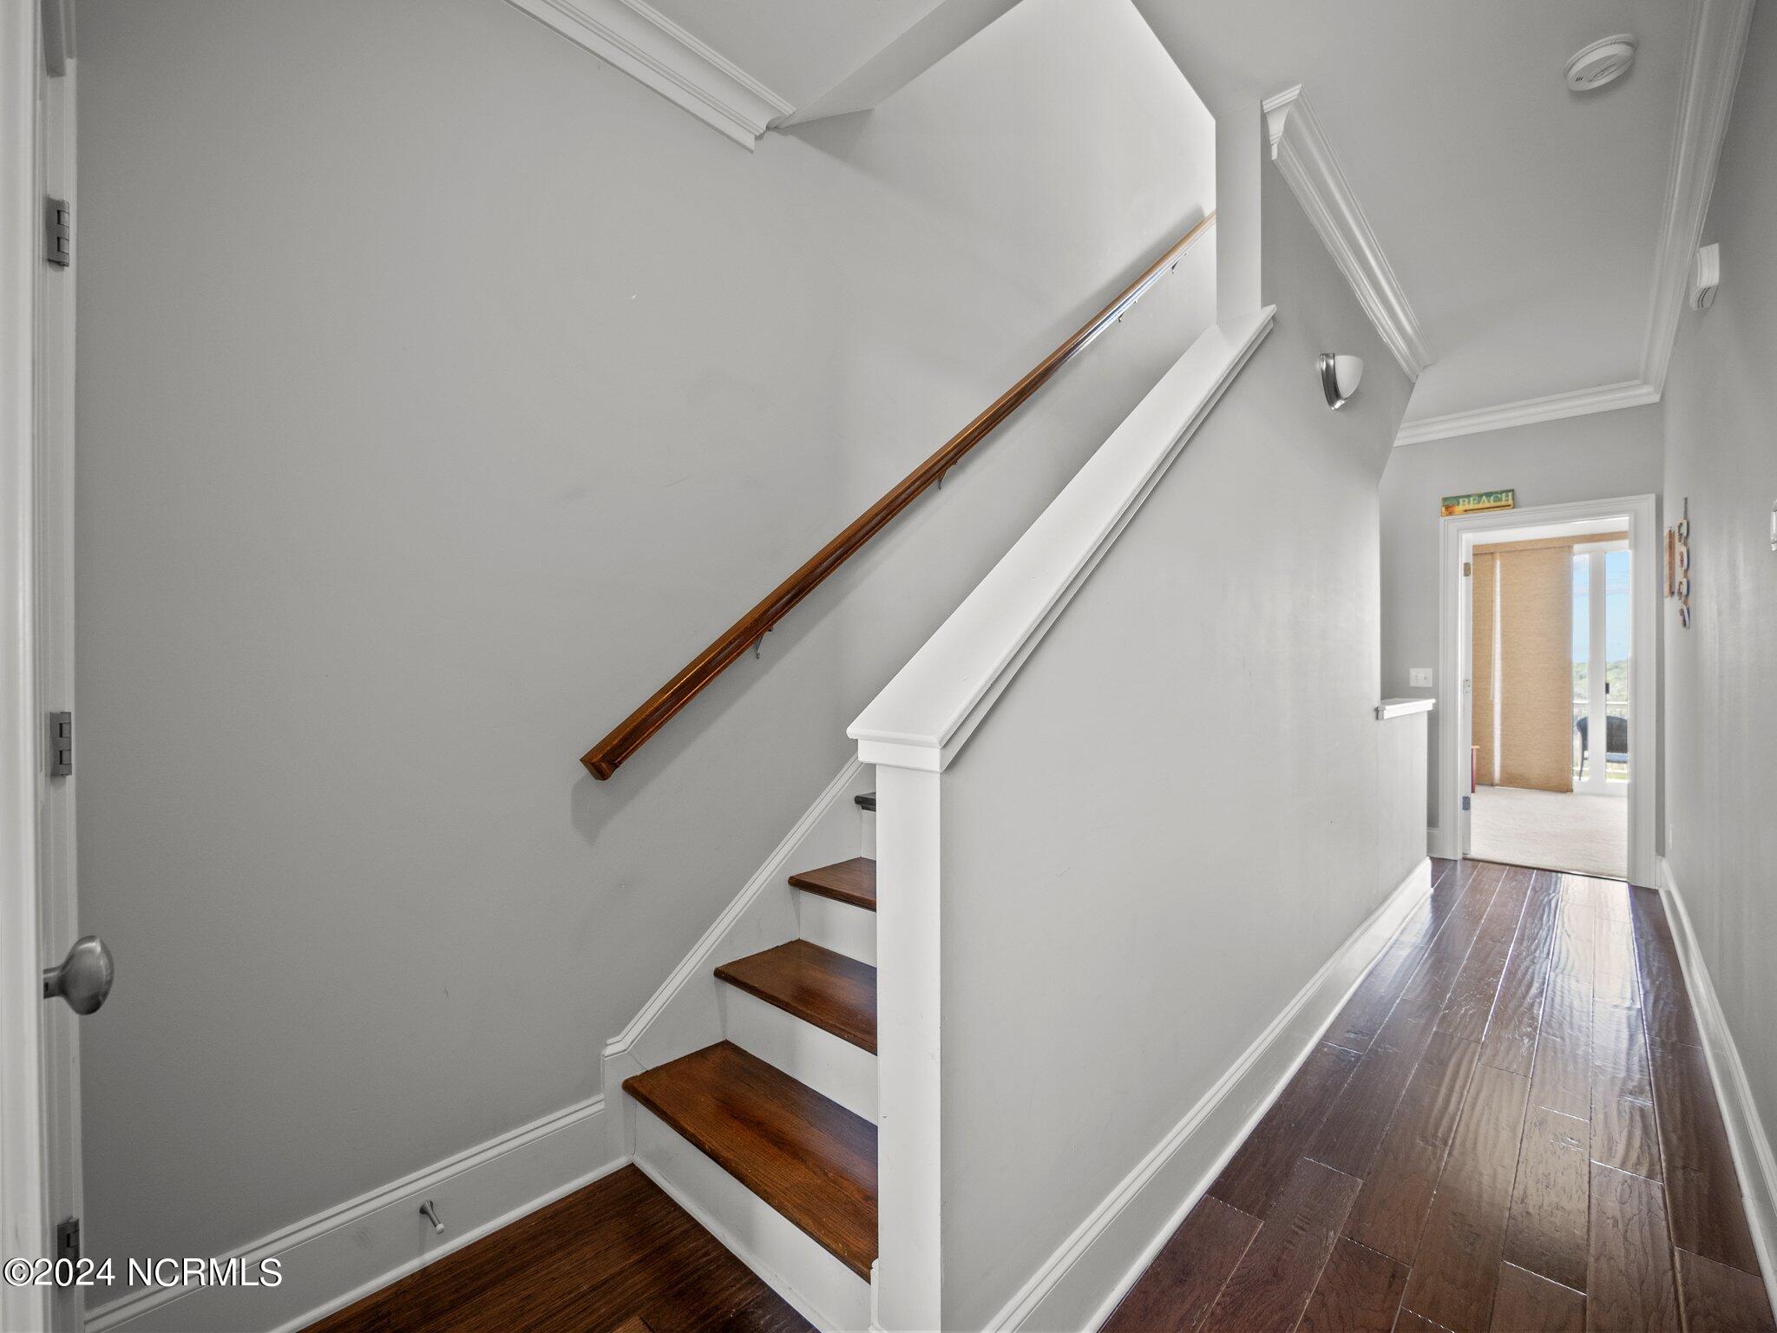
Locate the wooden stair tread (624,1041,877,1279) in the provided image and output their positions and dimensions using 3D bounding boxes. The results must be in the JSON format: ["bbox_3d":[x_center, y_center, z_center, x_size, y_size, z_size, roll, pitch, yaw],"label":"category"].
[{"bbox_3d":[-0.213,1.023,1.550,0.887,0.029,0.288,0,0,42],"label":"wooden stair tread"}]

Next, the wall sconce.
[{"bbox_3d":[1.606,-0.987,2.517,0.095,0.160,0.290,0,0,45],"label":"wall sconce"}]

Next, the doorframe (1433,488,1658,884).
[{"bbox_3d":[3.862,0.137,4.254,0.930,2.135,0.140,0,0,43],"label":"doorframe"}]

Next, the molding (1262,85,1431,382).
[{"bbox_3d":[1.916,-1.508,2.829,0.100,0.130,2.360,0,0,45],"label":"molding"}]

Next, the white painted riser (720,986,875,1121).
[{"bbox_3d":[-0.104,0.924,1.660,0.887,0.167,0.022,0,0,42],"label":"white painted riser"}]

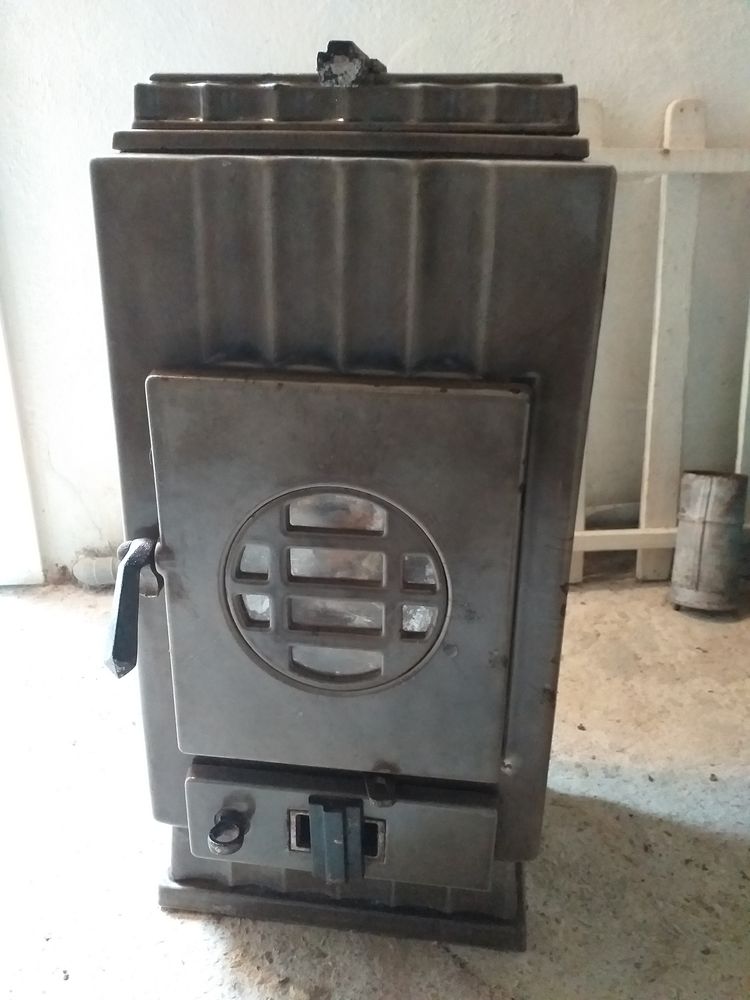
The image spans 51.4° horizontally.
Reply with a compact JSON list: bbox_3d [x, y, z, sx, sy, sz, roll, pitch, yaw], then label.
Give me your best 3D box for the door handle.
[{"bbox_3d":[-0.245,0.105,0.791,0.055,0.151,0.056,3,19,7],"label":"door handle"}]

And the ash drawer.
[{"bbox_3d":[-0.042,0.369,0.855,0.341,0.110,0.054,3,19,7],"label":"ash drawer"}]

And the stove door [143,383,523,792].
[{"bbox_3d":[-0.038,0.086,0.776,0.347,0.413,0.029,3,19,7],"label":"stove door"}]

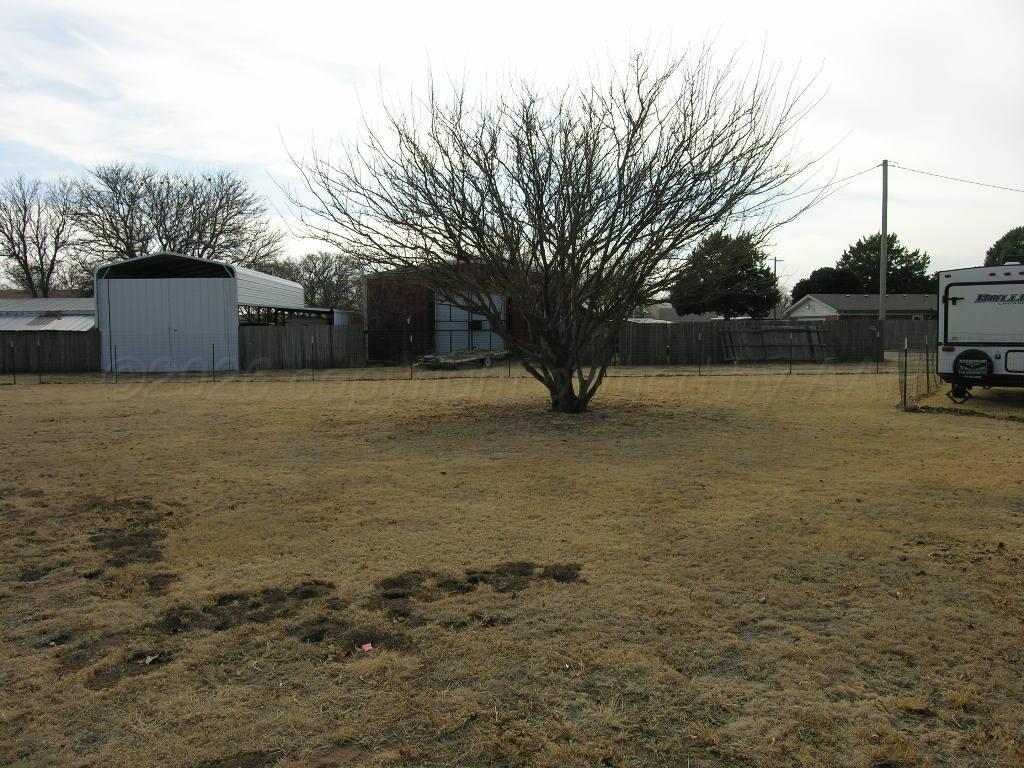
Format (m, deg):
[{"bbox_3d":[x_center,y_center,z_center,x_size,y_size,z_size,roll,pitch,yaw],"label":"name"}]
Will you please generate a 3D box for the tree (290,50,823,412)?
[{"bbox_3d":[0.855,-2.837,13.436,9.700,6.650,8.900,0,5,4],"label":"tree"}]

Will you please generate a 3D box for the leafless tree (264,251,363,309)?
[{"bbox_3d":[-17.691,-7.541,63.602,8.570,8.200,8.500,-1,5,-15],"label":"leafless tree"}]

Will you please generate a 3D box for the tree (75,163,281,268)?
[{"bbox_3d":[-22.469,-8.514,48.477,14.060,12.540,12.500,-2,5,-25],"label":"tree"}]

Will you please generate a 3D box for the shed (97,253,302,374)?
[{"bbox_3d":[-14.478,-3.332,34.478,5.760,4.800,11.800,-1,5,-4],"label":"shed"}]

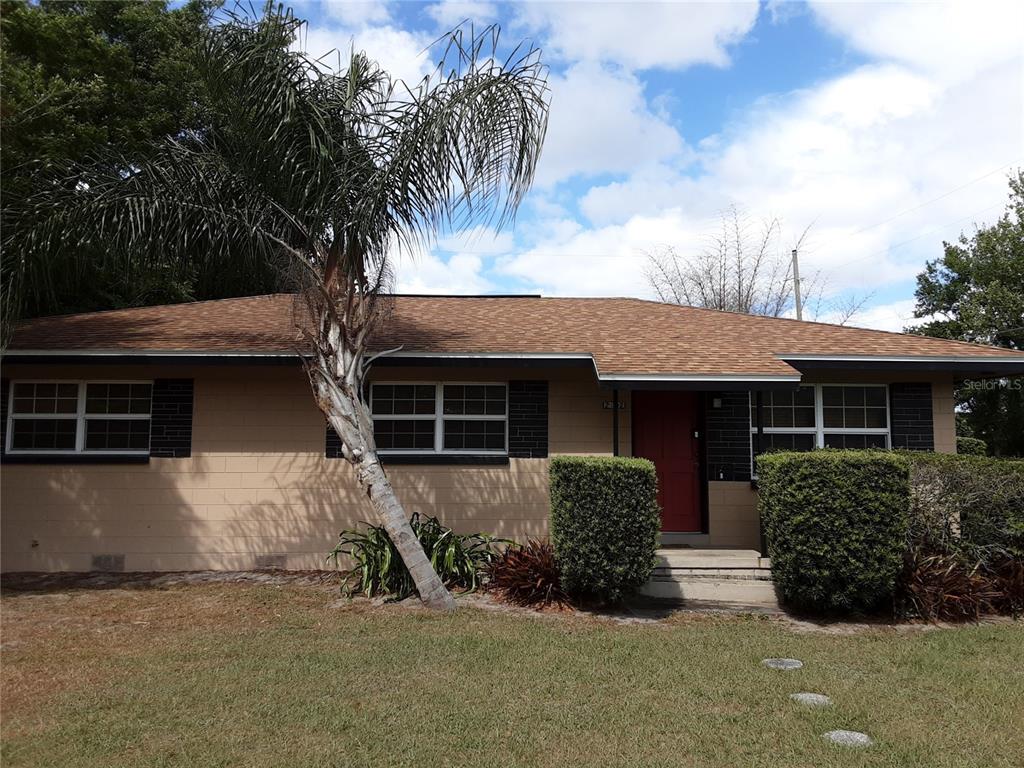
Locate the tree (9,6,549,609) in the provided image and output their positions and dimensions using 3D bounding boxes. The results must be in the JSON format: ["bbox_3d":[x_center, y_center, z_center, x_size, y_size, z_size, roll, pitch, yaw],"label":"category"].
[{"bbox_3d":[-2.410,-0.848,8.550,5.300,6.198,4.600,0,-7,-3],"label":"tree"}]

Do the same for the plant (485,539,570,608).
[{"bbox_3d":[0.165,1.980,8.833,0.920,0.633,0.850,0,-7,-3],"label":"plant"}]

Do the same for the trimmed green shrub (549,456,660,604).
[{"bbox_3d":[0.994,1.581,9.200,1.130,1.480,1.080,0,-7,-3],"label":"trimmed green shrub"}]

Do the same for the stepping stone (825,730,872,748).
[{"bbox_3d":[1.980,2.102,4.874,0.300,0.056,0.300,0,-7,-3],"label":"stepping stone"}]

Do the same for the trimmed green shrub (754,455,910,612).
[{"bbox_3d":[3.426,1.528,8.965,1.270,1.572,1.150,0,-7,-3],"label":"trimmed green shrub"}]

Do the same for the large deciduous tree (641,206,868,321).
[{"bbox_3d":[7.979,-0.679,27.254,7.300,9.948,6.500,0,-7,-3],"label":"large deciduous tree"}]

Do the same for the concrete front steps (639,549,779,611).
[{"bbox_3d":[2.086,2.170,9.466,1.600,0.398,1.800,0,-7,-3],"label":"concrete front steps"}]

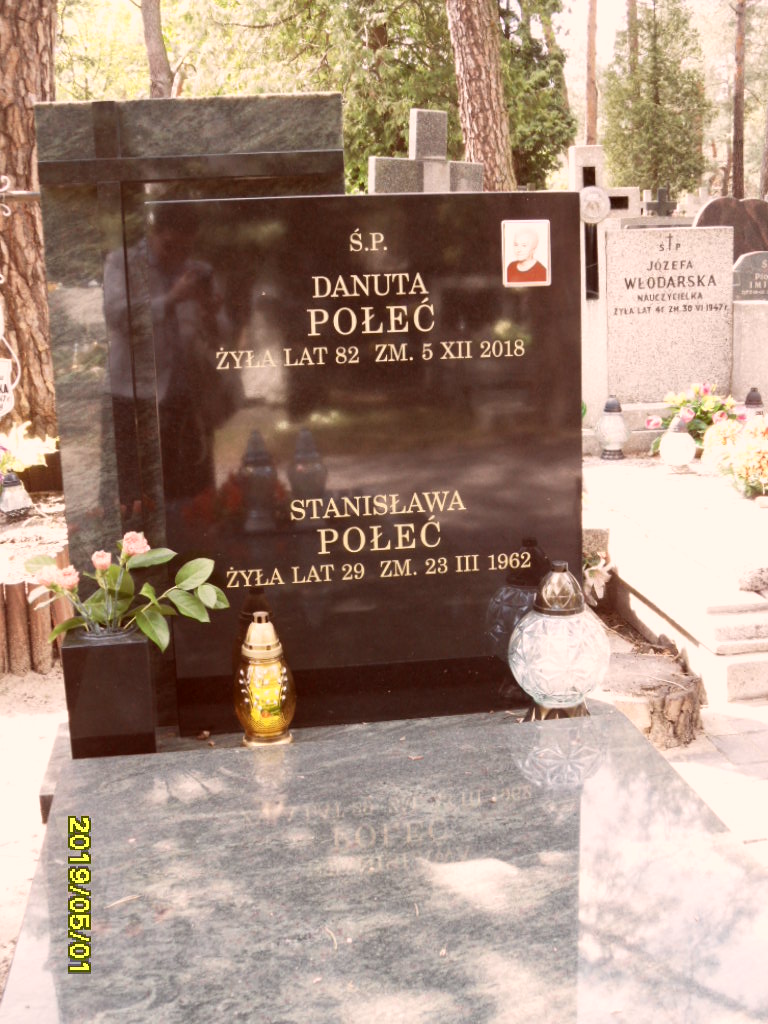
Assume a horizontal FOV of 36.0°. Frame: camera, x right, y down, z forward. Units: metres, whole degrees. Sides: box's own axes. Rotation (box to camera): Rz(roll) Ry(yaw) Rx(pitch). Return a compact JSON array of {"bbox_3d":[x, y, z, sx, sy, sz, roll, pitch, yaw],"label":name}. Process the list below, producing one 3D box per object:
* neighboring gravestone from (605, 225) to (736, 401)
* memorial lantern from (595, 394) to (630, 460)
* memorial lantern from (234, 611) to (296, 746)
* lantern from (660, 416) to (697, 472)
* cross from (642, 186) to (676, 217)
[{"bbox_3d":[1.354,-0.935,5.672,0.618,0.808,0.100,-3,12,-7],"label":"neighboring gravestone"},{"bbox_3d":[1.052,-0.390,5.434,0.160,0.278,0.160,-3,12,-7],"label":"memorial lantern"},{"bbox_3d":[-0.217,0.306,2.158,0.112,0.256,0.112,-3,12,-7],"label":"memorial lantern"},{"bbox_3d":[1.284,-0.300,5.176,0.159,0.220,0.159,-3,12,-7],"label":"lantern"},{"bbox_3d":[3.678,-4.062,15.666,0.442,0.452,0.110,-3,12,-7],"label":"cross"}]

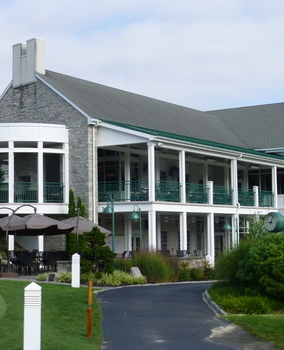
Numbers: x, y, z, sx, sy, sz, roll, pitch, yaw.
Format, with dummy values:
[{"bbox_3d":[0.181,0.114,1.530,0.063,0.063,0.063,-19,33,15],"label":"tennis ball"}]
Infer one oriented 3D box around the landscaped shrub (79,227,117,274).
[{"bbox_3d":[-1.734,3.030,29.000,1.500,1.980,1.400,0,-4,0],"label":"landscaped shrub"}]

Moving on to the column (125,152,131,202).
[{"bbox_3d":[-0.773,0.122,41.096,0.220,2.800,0.220,-3,-5,34],"label":"column"}]

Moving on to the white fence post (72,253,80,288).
[{"bbox_3d":[-2.108,3.053,23.300,0.250,1.120,0.250,0,-4,-5],"label":"white fence post"}]

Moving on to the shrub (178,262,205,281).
[{"bbox_3d":[2.280,4.456,33.500,1.250,0.850,1.100,0,-4,0],"label":"shrub"}]

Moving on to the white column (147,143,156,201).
[{"bbox_3d":[0.548,-0.156,37.188,0.220,3.030,0.220,-3,-5,34],"label":"white column"}]

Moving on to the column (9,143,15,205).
[{"bbox_3d":[-6.805,-0.131,38.100,0.240,3.200,0.240,-1,-4,3],"label":"column"}]

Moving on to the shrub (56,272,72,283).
[{"bbox_3d":[-2.738,3.597,25.600,0.550,0.370,0.500,0,-4,0],"label":"shrub"}]

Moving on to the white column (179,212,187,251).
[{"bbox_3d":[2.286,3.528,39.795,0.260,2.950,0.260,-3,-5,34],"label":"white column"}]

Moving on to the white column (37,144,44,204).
[{"bbox_3d":[-5.379,-0.090,38.632,0.240,3.241,0.240,1,-5,-22],"label":"white column"}]

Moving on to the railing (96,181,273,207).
[{"bbox_3d":[3.326,1.505,44.573,3.500,1.369,14.593,-4,-6,35],"label":"railing"}]

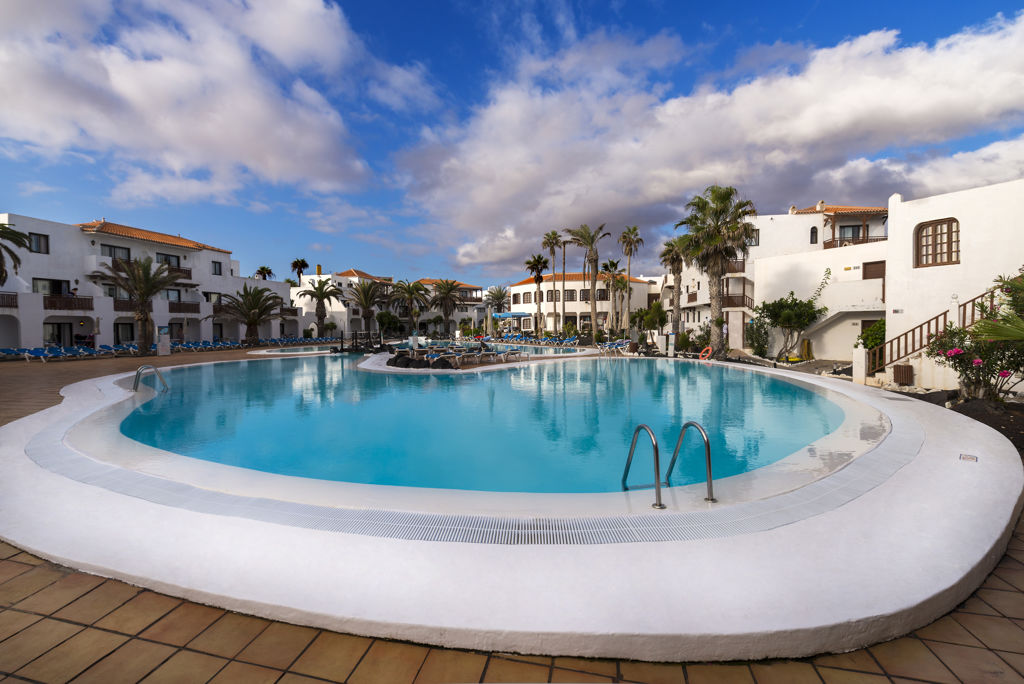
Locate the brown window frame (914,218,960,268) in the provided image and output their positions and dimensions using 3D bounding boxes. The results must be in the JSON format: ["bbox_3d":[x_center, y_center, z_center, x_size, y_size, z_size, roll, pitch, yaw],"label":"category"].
[{"bbox_3d":[13.531,-3.132,12.639,0.200,1.460,1.020,0,1,-34],"label":"brown window frame"}]

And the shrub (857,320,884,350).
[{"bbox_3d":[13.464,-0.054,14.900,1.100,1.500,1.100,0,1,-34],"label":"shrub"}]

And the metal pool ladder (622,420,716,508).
[{"bbox_3d":[1.466,1.162,3.821,0.618,0.810,0.706,0,1,-13],"label":"metal pool ladder"}]

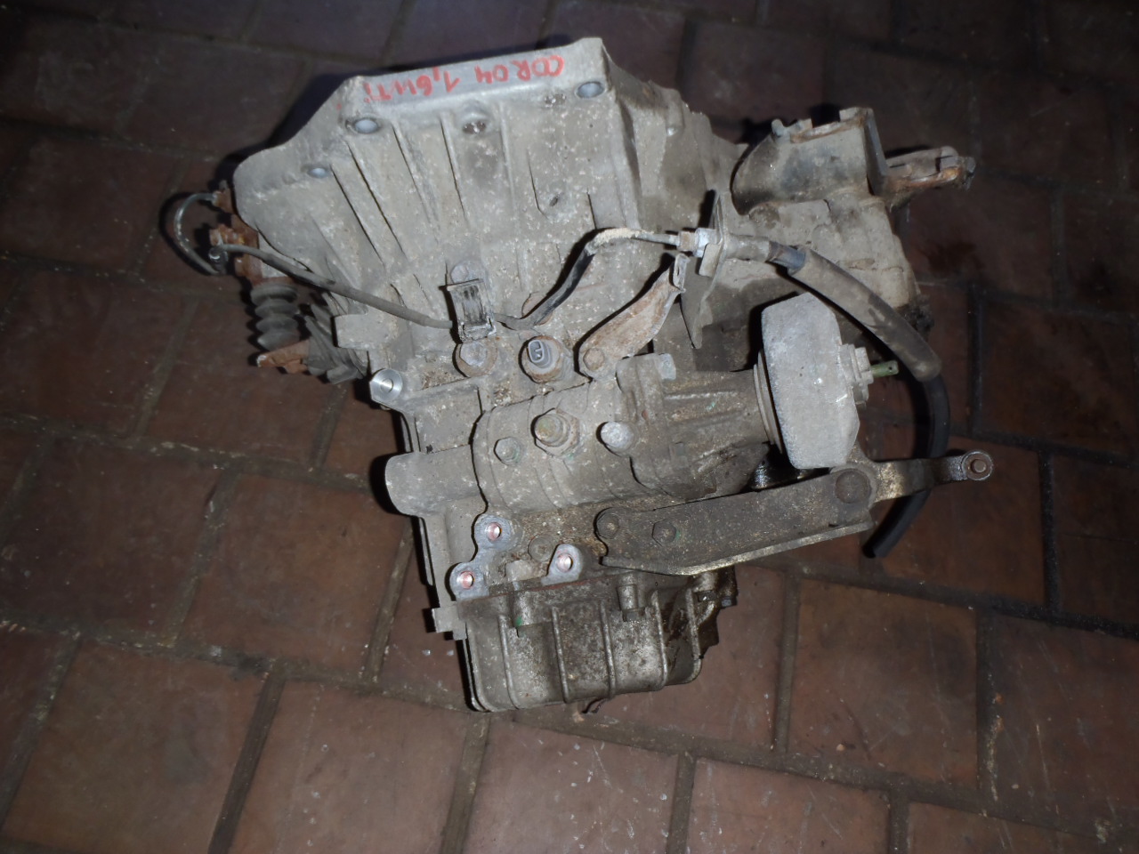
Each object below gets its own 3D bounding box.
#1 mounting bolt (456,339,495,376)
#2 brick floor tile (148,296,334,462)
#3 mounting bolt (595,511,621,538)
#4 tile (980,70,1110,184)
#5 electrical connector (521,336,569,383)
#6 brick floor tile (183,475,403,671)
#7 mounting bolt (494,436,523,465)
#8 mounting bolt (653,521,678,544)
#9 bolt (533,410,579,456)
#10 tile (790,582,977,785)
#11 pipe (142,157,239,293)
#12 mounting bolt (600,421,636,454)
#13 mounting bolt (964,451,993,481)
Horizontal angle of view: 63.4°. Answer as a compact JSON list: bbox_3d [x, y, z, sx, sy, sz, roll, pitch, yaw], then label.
[{"bbox_3d":[-0.059,-0.044,0.575,0.024,0.011,0.024,0,76,22],"label":"mounting bolt"},{"bbox_3d":[-0.298,-0.040,0.869,0.153,0.020,0.150,10,65,3],"label":"brick floor tile"},{"bbox_3d":[0.023,0.059,0.550,0.014,0.009,0.014,0,76,22],"label":"mounting bolt"},{"bbox_3d":[0.535,-0.334,1.045,0.149,0.015,0.147,10,64,2],"label":"tile"},{"bbox_3d":[-0.017,-0.043,0.560,0.026,0.024,0.026,17,83,25],"label":"electrical connector"},{"bbox_3d":[-0.229,0.125,0.794,0.152,0.020,0.151,10,65,3],"label":"brick floor tile"},{"bbox_3d":[-0.036,0.014,0.550,0.016,0.009,0.016,-2,84,14],"label":"mounting bolt"},{"bbox_3d":[0.059,0.065,0.570,0.015,0.008,0.015,-2,84,14],"label":"mounting bolt"},{"bbox_3d":[-0.010,0.002,0.545,0.026,0.024,0.026,0,76,22],"label":"bolt"},{"bbox_3d":[0.259,0.212,0.765,0.149,0.015,0.147,10,64,2],"label":"tile"},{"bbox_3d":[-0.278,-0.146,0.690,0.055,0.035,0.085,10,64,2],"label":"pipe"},{"bbox_3d":[0.028,0.006,0.535,0.019,0.015,0.019,-2,84,14],"label":"mounting bolt"},{"bbox_3d":[0.269,0.025,0.605,0.019,0.014,0.019,-2,84,14],"label":"mounting bolt"}]

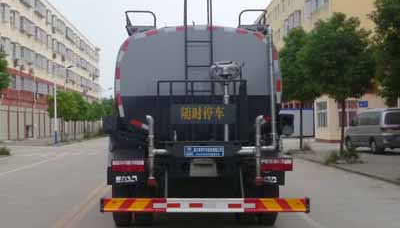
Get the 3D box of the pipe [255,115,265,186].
[{"bbox_3d":[0.704,0.432,3.830,0.115,0.840,0.120,0,-2,-3],"label":"pipe"}]

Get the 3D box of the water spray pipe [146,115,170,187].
[{"bbox_3d":[-0.503,0.432,3.830,0.250,0.840,0.120,0,-2,-3],"label":"water spray pipe"}]

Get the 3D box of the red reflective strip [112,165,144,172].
[{"bbox_3d":[-0.872,0.667,3.950,0.395,0.088,0.040,0,-2,-3],"label":"red reflective strip"}]

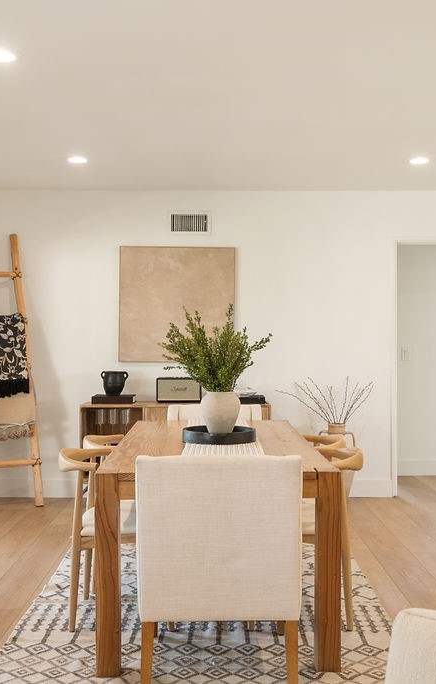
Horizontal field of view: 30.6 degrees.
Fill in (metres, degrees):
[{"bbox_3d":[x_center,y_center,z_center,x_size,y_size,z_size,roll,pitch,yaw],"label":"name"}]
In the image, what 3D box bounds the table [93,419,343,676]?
[{"bbox_3d":[-0.010,0.856,3.850,0.900,0.745,1.850,0,0,-1],"label":"table"}]

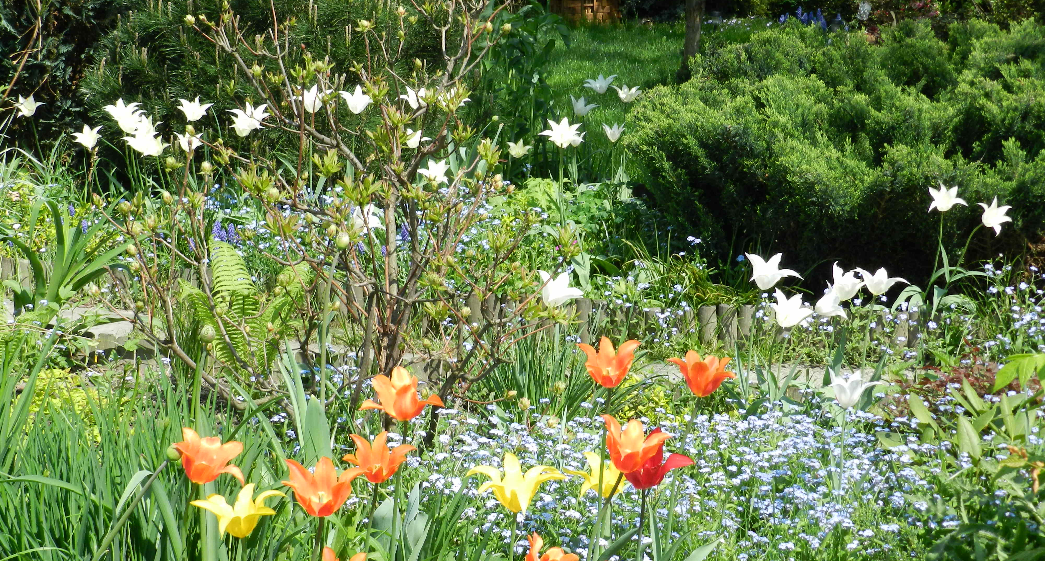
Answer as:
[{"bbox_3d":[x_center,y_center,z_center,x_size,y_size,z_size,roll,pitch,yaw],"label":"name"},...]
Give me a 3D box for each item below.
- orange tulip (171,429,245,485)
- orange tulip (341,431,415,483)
[{"bbox_3d":[-0.489,0.274,2.820,0.110,0.077,0.102,0,15,0],"label":"orange tulip"},{"bbox_3d":[-0.225,0.277,2.840,0.111,0.075,0.105,0,15,0],"label":"orange tulip"}]

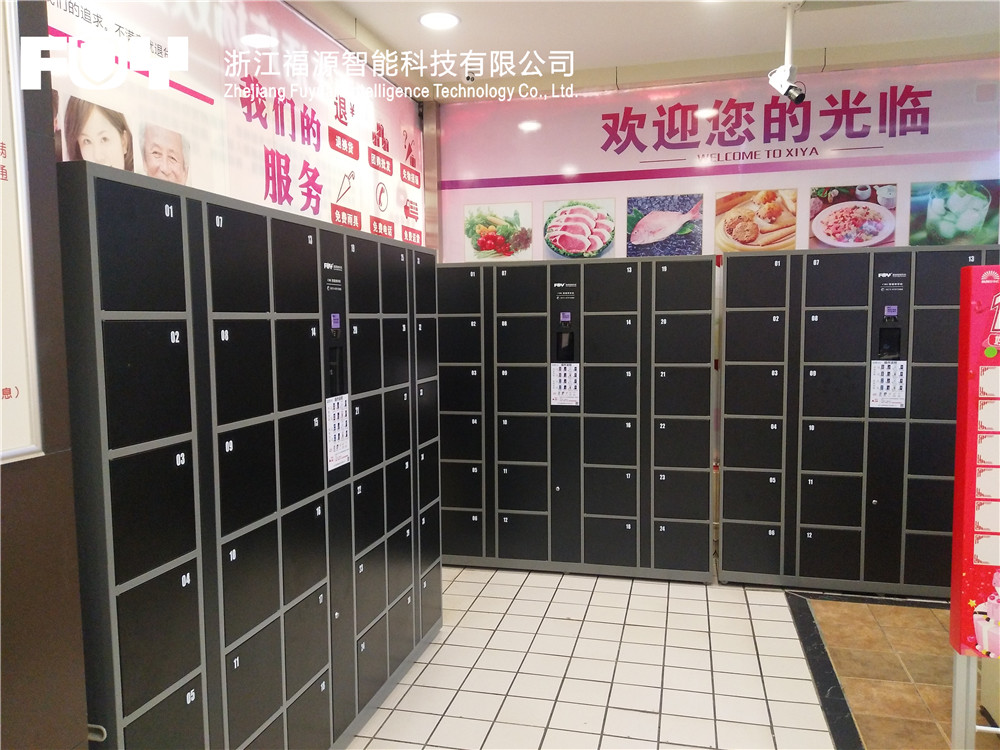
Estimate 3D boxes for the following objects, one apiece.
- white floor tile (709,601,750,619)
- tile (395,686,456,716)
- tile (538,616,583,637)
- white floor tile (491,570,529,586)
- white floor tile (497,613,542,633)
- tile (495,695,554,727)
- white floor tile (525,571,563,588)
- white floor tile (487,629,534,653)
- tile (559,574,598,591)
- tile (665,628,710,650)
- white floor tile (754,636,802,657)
[{"bbox_3d":[1.168,1.206,3.841,0.197,0.010,0.197,1,5,14],"label":"white floor tile"},{"bbox_3d":[-0.289,1.296,2.990,0.197,0.010,0.197,1,5,14],"label":"tile"},{"bbox_3d":[0.294,1.230,3.651,0.196,0.010,0.196,1,5,14],"label":"tile"},{"bbox_3d":[0.054,1.186,4.351,0.197,0.010,0.197,1,5,14],"label":"white floor tile"},{"bbox_3d":[0.099,1.228,3.695,0.197,0.010,0.197,0,5,14],"label":"white floor tile"},{"bbox_3d":[0.100,1.293,2.877,0.196,0.010,0.196,1,5,14],"label":"tile"},{"bbox_3d":[0.246,1.184,4.291,0.195,0.010,0.195,0,5,14],"label":"white floor tile"},{"bbox_3d":[0.052,1.250,3.522,0.195,0.010,0.195,0,5,14],"label":"white floor tile"},{"bbox_3d":[0.441,1.185,4.242,0.195,0.010,0.195,0,5,14],"label":"tile"},{"bbox_3d":[0.877,1.235,3.503,0.197,0.010,0.197,1,5,14],"label":"tile"},{"bbox_3d":[1.264,1.238,3.408,0.196,0.010,0.196,1,5,14],"label":"white floor tile"}]

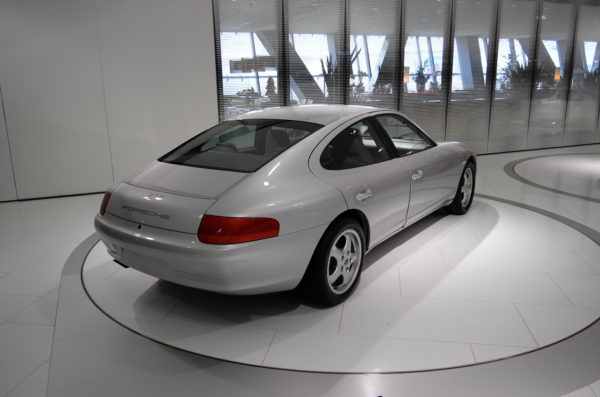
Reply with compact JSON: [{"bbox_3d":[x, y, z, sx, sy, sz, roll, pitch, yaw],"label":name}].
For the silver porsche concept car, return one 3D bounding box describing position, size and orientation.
[{"bbox_3d":[0.375,-0.268,4.585,1.850,1.335,4.640,9,17,35],"label":"silver porsche concept car"}]

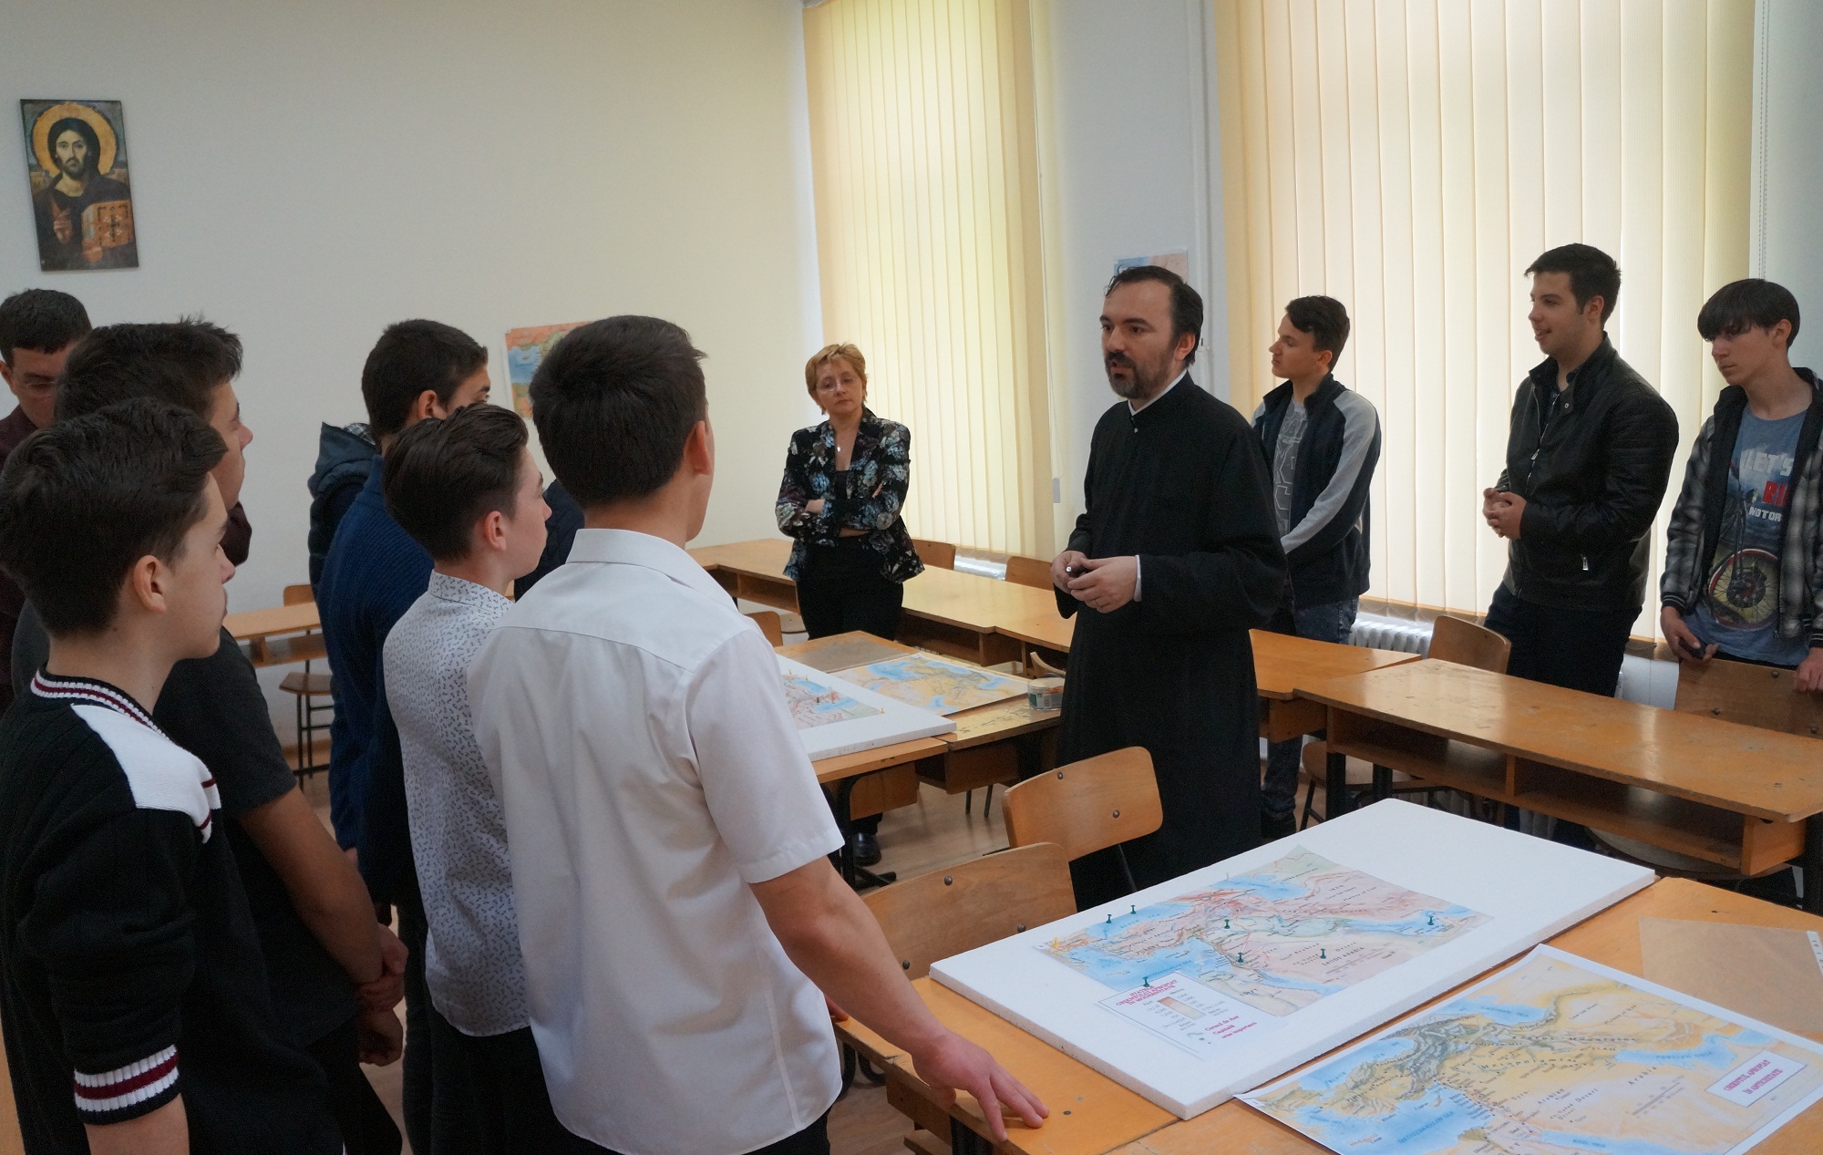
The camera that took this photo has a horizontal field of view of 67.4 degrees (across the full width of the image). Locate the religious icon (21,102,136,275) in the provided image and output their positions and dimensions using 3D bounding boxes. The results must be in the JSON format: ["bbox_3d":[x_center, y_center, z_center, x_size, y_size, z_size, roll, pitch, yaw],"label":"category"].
[{"bbox_3d":[-3.540,-1.673,5.828,0.363,0.698,0.025,-8,9,-29],"label":"religious icon"}]

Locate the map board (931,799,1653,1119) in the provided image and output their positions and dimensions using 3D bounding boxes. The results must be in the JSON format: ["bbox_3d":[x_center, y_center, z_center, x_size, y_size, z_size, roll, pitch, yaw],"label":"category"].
[{"bbox_3d":[0.577,0.500,1.966,1.000,0.022,0.500,-10,11,-33],"label":"map board"}]

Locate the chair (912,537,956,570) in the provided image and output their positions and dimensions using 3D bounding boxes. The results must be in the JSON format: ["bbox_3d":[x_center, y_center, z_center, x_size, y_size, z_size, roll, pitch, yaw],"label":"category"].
[{"bbox_3d":[-0.048,0.252,6.017,0.460,0.785,0.420,-9,11,-32],"label":"chair"}]

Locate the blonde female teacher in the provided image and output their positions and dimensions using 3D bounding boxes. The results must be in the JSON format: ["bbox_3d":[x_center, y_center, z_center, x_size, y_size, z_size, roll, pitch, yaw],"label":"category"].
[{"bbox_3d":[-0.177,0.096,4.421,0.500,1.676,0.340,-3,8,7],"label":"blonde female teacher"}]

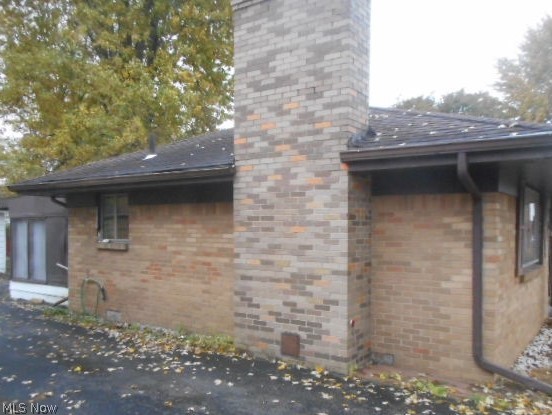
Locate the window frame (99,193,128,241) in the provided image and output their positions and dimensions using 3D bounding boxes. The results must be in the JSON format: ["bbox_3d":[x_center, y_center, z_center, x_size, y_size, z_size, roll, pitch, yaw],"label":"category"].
[{"bbox_3d":[-2.868,0.194,7.050,0.740,0.830,0.100,0,-1,32],"label":"window frame"}]

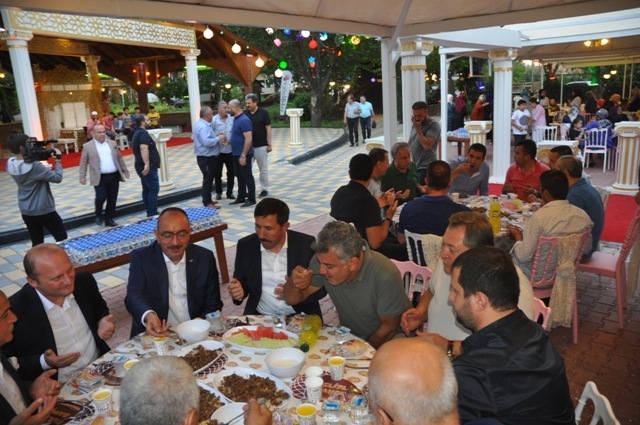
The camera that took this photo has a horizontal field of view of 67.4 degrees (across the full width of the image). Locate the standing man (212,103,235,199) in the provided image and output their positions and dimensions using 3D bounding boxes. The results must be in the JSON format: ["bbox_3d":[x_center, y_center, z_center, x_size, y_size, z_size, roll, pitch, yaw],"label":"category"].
[{"bbox_3d":[-1.791,-1.100,8.694,0.520,1.770,0.360,-7,14,-14],"label":"standing man"}]

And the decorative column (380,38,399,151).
[{"bbox_3d":[0.900,-0.927,5.976,0.130,2.365,0.130,9,18,42],"label":"decorative column"}]

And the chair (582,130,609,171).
[{"bbox_3d":[5.633,-1.294,9.783,0.420,0.870,0.440,9,18,41],"label":"chair"}]

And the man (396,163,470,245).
[{"bbox_3d":[0.885,0.236,3.535,0.540,1.290,0.780,1,14,18],"label":"man"}]

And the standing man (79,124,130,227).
[{"bbox_3d":[-3.634,-0.604,7.984,0.700,1.700,0.440,-13,17,-36],"label":"standing man"}]

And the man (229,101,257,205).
[{"bbox_3d":[-1.244,-0.924,7.876,0.400,1.740,0.500,-10,15,-27],"label":"man"}]

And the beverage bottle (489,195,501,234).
[{"bbox_3d":[1.222,0.000,3.360,0.083,0.272,0.083,-3,13,0],"label":"beverage bottle"}]

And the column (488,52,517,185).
[{"bbox_3d":[3.376,-1.741,8.819,0.450,2.430,0.450,7,17,39],"label":"column"}]

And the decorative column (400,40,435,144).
[{"bbox_3d":[1.332,-1.145,6.722,0.430,2.440,0.430,7,17,39],"label":"decorative column"}]

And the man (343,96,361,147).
[{"bbox_3d":[1.093,-3.127,16.508,0.550,1.730,0.380,-1,14,11],"label":"man"}]

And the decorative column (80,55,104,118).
[{"bbox_3d":[-8.155,-4.195,17.641,0.500,2.920,0.500,2,15,23],"label":"decorative column"}]

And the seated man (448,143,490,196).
[{"bbox_3d":[1.447,-0.033,4.568,0.540,1.219,0.760,0,14,14],"label":"seated man"}]

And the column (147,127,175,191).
[{"bbox_3d":[-3.036,-1.027,9.241,0.360,1.130,0.360,6,16,36],"label":"column"}]

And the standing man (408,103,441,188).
[{"bbox_3d":[1.266,-0.508,5.738,0.520,1.618,0.420,9,18,43],"label":"standing man"}]

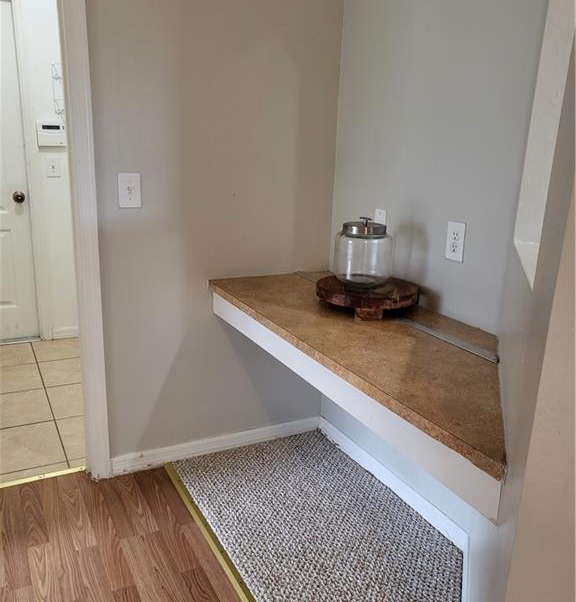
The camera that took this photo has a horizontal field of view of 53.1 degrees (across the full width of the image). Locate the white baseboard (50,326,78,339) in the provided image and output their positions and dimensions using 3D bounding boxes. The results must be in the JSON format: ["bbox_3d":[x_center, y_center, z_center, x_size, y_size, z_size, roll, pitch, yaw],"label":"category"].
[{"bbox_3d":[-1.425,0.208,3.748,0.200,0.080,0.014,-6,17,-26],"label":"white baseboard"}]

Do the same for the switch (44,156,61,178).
[{"bbox_3d":[-1.407,-0.804,3.462,0.074,0.121,0.010,-6,17,-26],"label":"switch"}]

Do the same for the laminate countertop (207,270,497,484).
[{"bbox_3d":[0.281,0.100,1.764,0.547,0.039,1.467,-6,18,-28],"label":"laminate countertop"}]

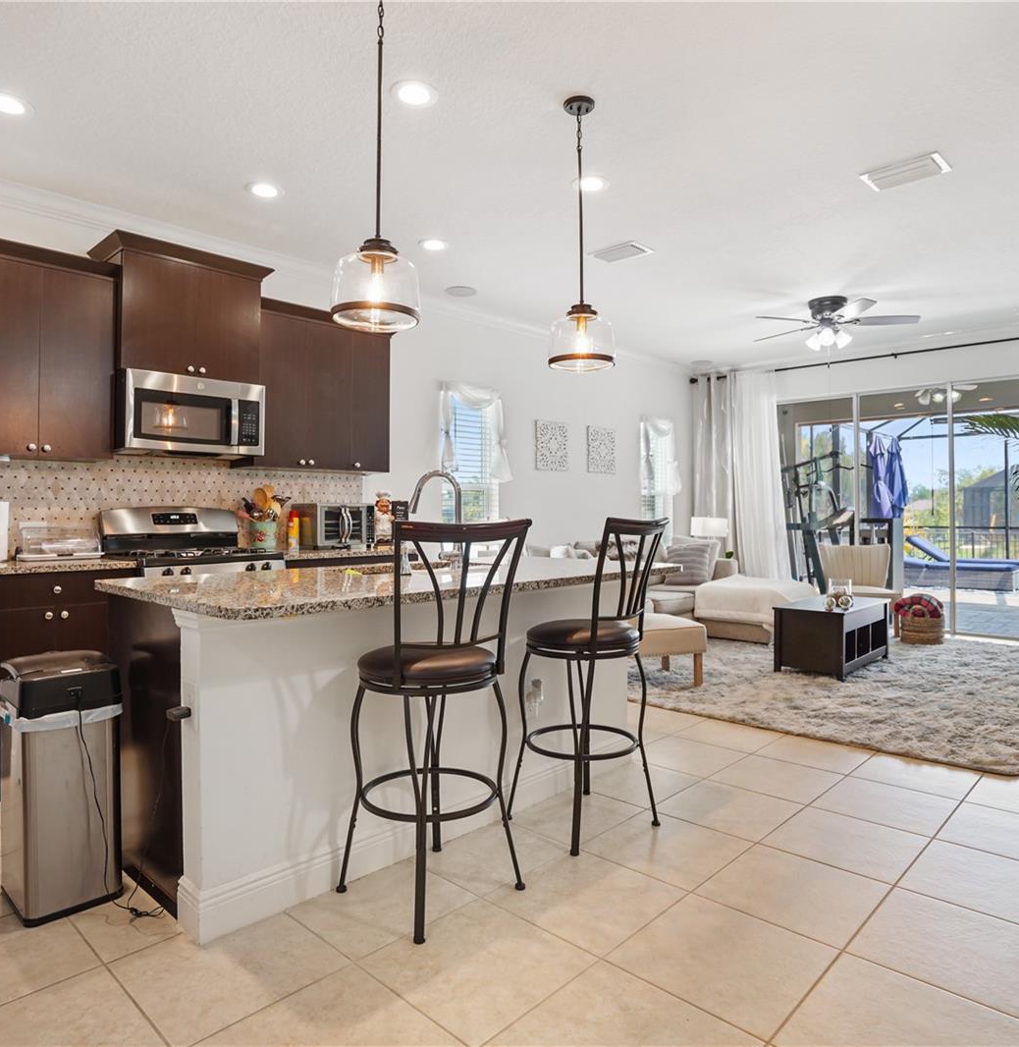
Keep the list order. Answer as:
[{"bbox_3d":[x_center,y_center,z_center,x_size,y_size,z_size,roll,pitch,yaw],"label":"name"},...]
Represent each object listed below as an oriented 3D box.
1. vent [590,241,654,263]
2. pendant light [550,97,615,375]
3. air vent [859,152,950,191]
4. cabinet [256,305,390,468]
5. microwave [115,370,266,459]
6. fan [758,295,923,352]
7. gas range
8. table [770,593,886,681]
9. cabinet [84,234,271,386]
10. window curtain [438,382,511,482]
[{"bbox_3d":[0.732,-1.750,4.551,0.340,0.020,0.250,0,0,45],"label":"vent"},{"bbox_3d":[0.297,-1.192,2.889,0.270,1.100,0.270,0,0,0],"label":"pendant light"},{"bbox_3d":[2.018,-1.774,3.539,0.345,0.025,0.250,0,0,44],"label":"air vent"},{"bbox_3d":[-1.261,-0.850,4.623,0.365,1.010,0.960,0,0,45],"label":"cabinet"},{"bbox_3d":[-1.859,-0.598,4.004,0.410,0.415,0.757,0,0,44],"label":"microwave"},{"bbox_3d":[2.557,-1.585,5.577,1.290,0.405,1.290,0,0,44],"label":"fan"},{"bbox_3d":[-1.754,0.507,3.887,0.690,1.180,0.757,0,0,44],"label":"gas range"},{"bbox_3d":[2.390,0.822,5.116,0.475,0.453,1.010,0,0,45],"label":"table"},{"bbox_3d":[-1.849,-1.144,3.976,0.461,0.680,0.854,0,0,44],"label":"cabinet"},{"bbox_3d":[-0.269,-0.750,5.859,0.120,0.765,0.840,0,0,44],"label":"window curtain"}]

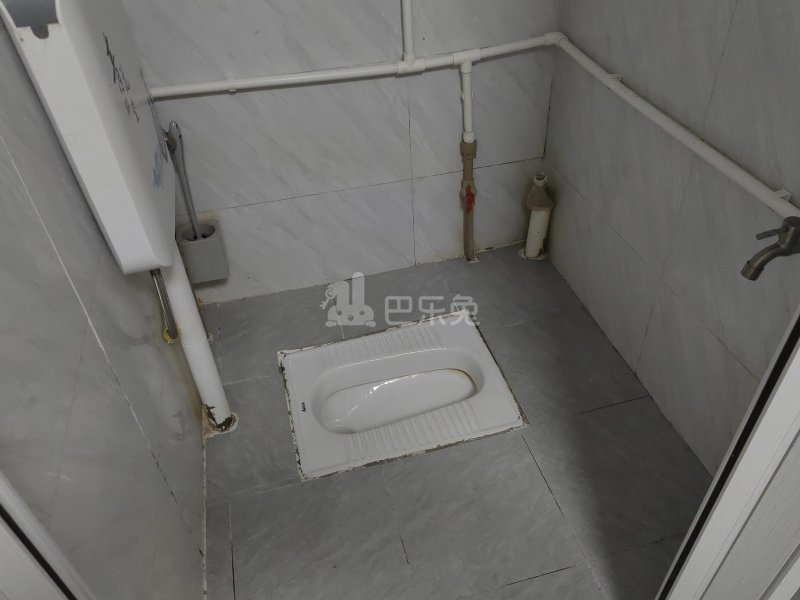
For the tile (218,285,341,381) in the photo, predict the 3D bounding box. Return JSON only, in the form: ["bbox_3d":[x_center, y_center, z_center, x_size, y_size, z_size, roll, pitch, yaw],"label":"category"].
[{"bbox_3d":[-0.298,0.077,1.571,0.300,0.010,0.303,-11,41,-10],"label":"tile"}]

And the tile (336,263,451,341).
[{"bbox_3d":[-0.010,0.015,1.628,0.300,0.010,0.285,-11,41,-10],"label":"tile"}]

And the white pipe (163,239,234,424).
[{"bbox_3d":[-0.398,0.074,1.209,0.048,0.472,0.048,-10,40,-10],"label":"white pipe"}]

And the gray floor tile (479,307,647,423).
[{"bbox_3d":[0.360,0.149,1.440,0.306,0.010,0.302,-11,41,-9],"label":"gray floor tile"}]

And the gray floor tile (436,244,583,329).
[{"bbox_3d":[0.286,-0.037,1.673,0.309,0.010,0.303,-11,41,-10],"label":"gray floor tile"}]

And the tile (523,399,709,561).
[{"bbox_3d":[0.432,0.334,1.214,0.307,0.010,0.299,-11,41,-9],"label":"tile"}]

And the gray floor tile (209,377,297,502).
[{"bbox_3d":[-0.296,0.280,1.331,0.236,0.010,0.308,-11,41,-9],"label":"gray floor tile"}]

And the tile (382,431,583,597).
[{"bbox_3d":[0.140,0.392,1.166,0.296,0.010,0.296,-11,41,-9],"label":"tile"}]

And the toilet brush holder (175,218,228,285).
[{"bbox_3d":[-0.474,-0.115,1.514,0.102,0.108,0.087,-11,41,-9],"label":"toilet brush holder"}]

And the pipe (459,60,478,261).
[{"bbox_3d":[0.175,-0.327,1.583,0.040,0.551,0.044,-3,40,3],"label":"pipe"}]

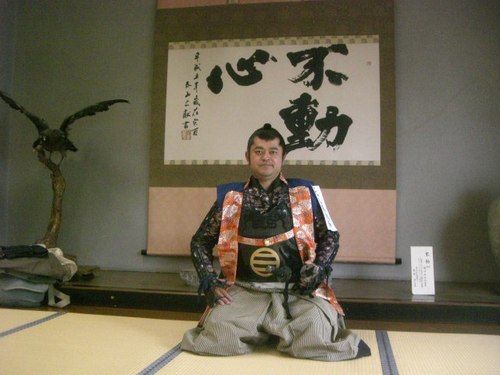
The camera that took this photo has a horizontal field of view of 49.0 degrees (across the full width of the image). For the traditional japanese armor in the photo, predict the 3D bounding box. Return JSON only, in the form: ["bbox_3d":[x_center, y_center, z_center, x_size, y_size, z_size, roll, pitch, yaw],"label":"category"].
[{"bbox_3d":[0.090,0.251,2.680,0.350,0.410,0.250,1,-2,6],"label":"traditional japanese armor"}]

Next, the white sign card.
[{"bbox_3d":[1.059,0.512,3.360,0.135,0.295,0.020,1,-10,3],"label":"white sign card"}]

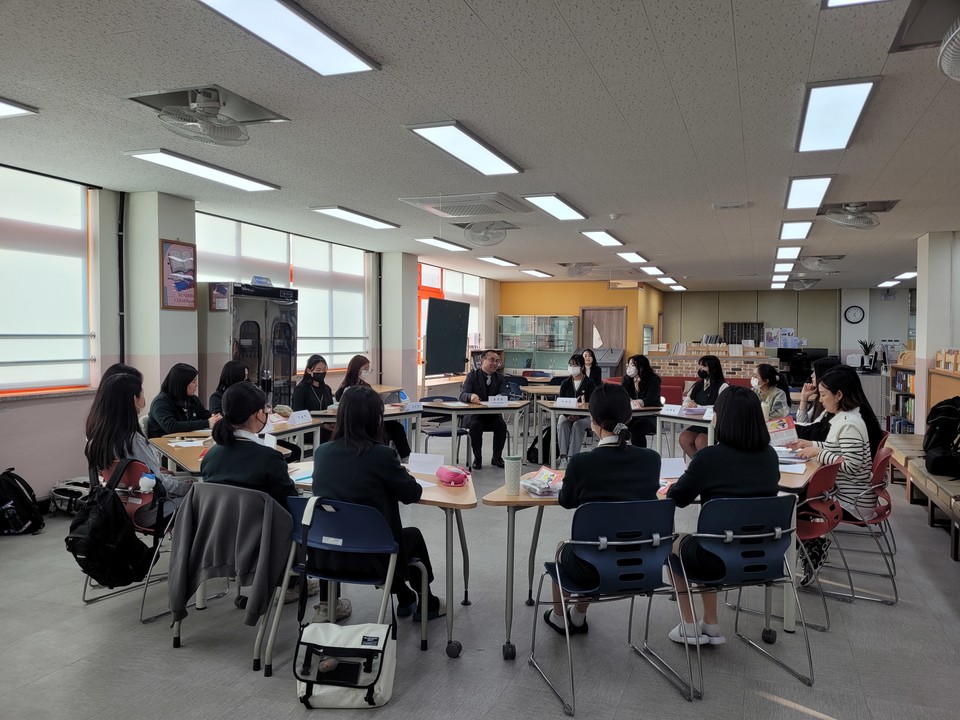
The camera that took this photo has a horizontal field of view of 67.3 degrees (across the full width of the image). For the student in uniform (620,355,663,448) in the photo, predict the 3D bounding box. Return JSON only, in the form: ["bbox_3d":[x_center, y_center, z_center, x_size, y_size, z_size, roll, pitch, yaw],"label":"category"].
[{"bbox_3d":[1.821,0.581,8.107,0.480,1.250,0.760,1,2,24],"label":"student in uniform"}]

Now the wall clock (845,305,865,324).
[{"bbox_3d":[9.019,-1.075,17.339,0.440,0.440,0.050,1,2,21],"label":"wall clock"}]

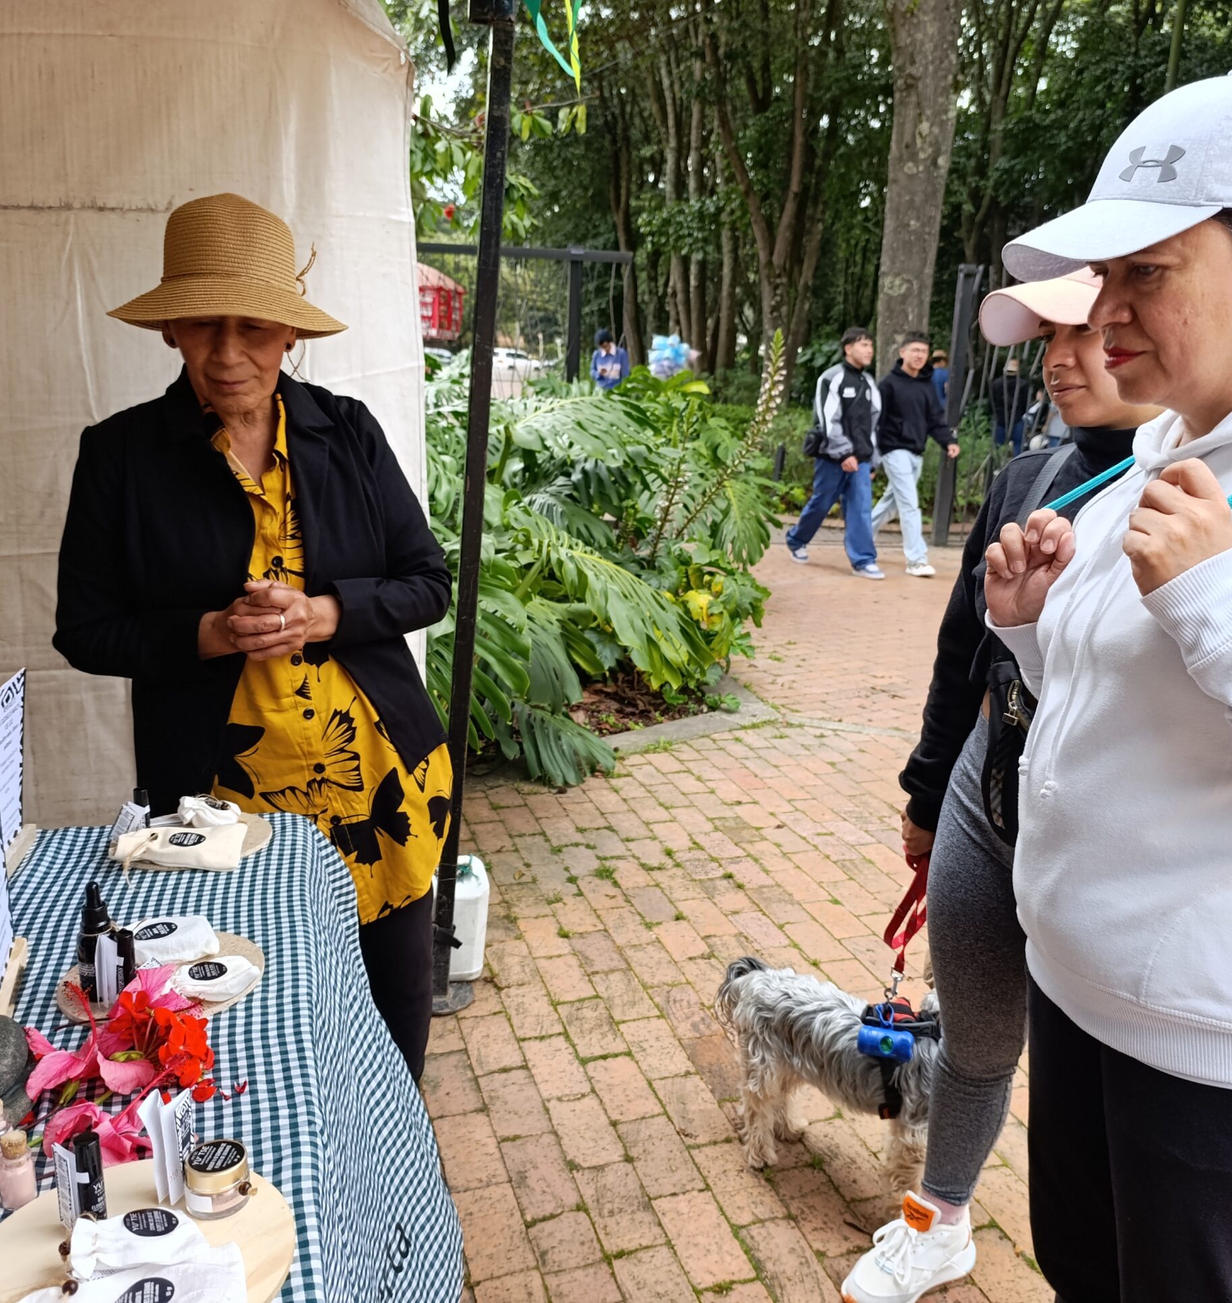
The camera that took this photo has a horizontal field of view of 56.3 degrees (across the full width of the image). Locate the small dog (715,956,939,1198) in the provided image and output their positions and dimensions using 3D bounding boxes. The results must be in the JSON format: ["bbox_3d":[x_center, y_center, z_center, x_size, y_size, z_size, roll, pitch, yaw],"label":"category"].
[{"bbox_3d":[0.423,0.708,1.942,0.480,0.400,0.200,7,14,24],"label":"small dog"}]

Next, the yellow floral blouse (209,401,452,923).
[{"bbox_3d":[-0.436,0.022,1.556,0.420,0.710,0.280,-6,15,-30],"label":"yellow floral blouse"}]

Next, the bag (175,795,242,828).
[{"bbox_3d":[-0.469,0.184,1.325,0.073,0.027,0.055,1,13,-3],"label":"bag"}]

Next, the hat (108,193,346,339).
[{"bbox_3d":[-0.487,-0.488,1.435,0.305,0.170,0.315,-6,17,-19],"label":"hat"}]

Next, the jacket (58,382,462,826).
[{"bbox_3d":[-0.484,-0.055,1.549,0.500,0.640,0.340,-6,15,-29],"label":"jacket"}]

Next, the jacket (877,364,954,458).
[{"bbox_3d":[2.152,-1.737,8.228,0.520,0.660,0.410,-10,17,-41],"label":"jacket"}]

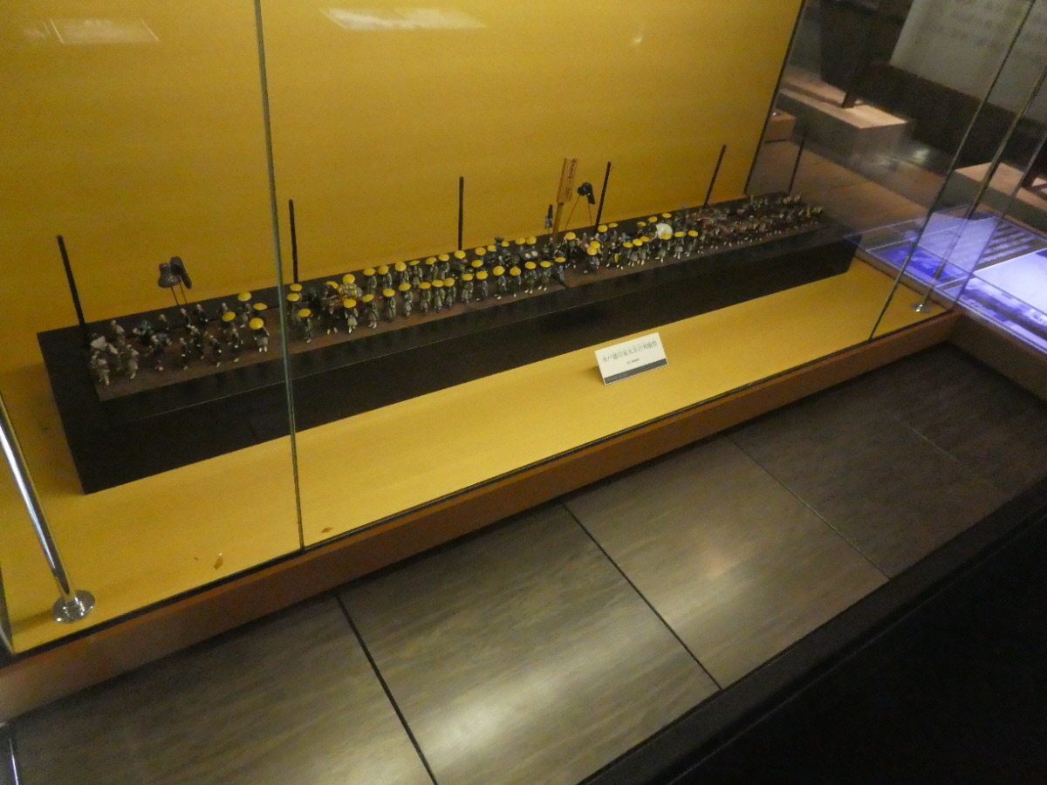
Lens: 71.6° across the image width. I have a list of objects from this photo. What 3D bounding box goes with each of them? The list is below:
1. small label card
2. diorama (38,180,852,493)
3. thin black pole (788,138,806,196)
[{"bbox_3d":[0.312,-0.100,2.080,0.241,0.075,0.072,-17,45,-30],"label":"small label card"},{"bbox_3d":[0.067,-0.296,2.213,2.584,0.158,0.390,-17,45,-30],"label":"diorama"},{"bbox_3d":[1.012,-0.821,2.715,0.010,0.275,0.010,-23,48,-24],"label":"thin black pole"}]

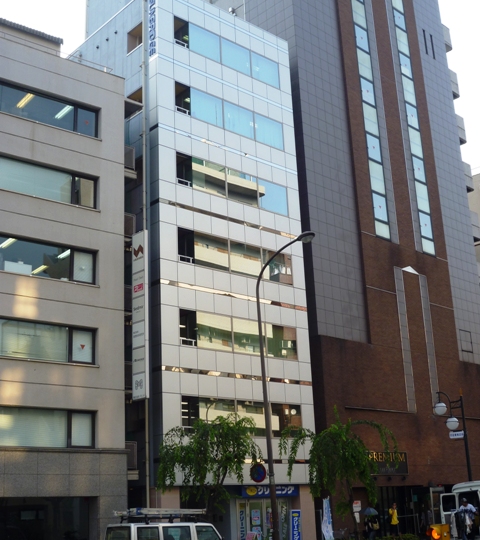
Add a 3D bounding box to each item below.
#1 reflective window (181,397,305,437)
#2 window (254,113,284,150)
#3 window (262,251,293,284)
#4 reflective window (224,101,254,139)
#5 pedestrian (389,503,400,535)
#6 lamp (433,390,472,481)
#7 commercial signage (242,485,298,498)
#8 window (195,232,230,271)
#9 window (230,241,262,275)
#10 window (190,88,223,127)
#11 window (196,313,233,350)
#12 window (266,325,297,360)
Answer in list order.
[{"bbox_3d":[0.240,6.314,33.775,6.697,1.496,0.100,12,-22,-39],"label":"reflective window"},{"bbox_3d":[1.469,-6.893,39.858,1.933,1.598,0.100,13,-23,-40],"label":"window"},{"bbox_3d":[1.788,-0.106,37.440,1.870,1.440,0.100,12,-22,-39],"label":"window"},{"bbox_3d":[-0.033,-7.234,38.580,1.949,1.598,0.100,13,-23,-40],"label":"reflective window"},{"bbox_3d":[6.275,10.437,32.500,0.500,1.680,0.330,0,-18,-9],"label":"pedestrian"},{"bbox_3d":[8.997,8.156,32.940,0.500,6.326,1.452,12,-22,-39],"label":"lamp"},{"bbox_3d":[1.343,9.476,34.052,3.300,0.580,0.120,13,-23,-40],"label":"commercial signage"},{"bbox_3d":[-1.226,-0.752,35.119,1.938,1.598,0.100,13,-23,-40],"label":"window"},{"bbox_3d":[0.289,-0.439,36.197,1.834,1.511,0.100,12,-22,-39],"label":"window"},{"bbox_3d":[-1.536,-7.574,37.301,1.938,1.598,0.100,13,-23,-40],"label":"window"},{"bbox_3d":[-1.061,2.646,33.887,1.904,1.515,0.100,12,-22,-39],"label":"window"},{"bbox_3d":[1.934,3.341,36.585,1.933,1.598,0.100,13,-23,-40],"label":"window"}]

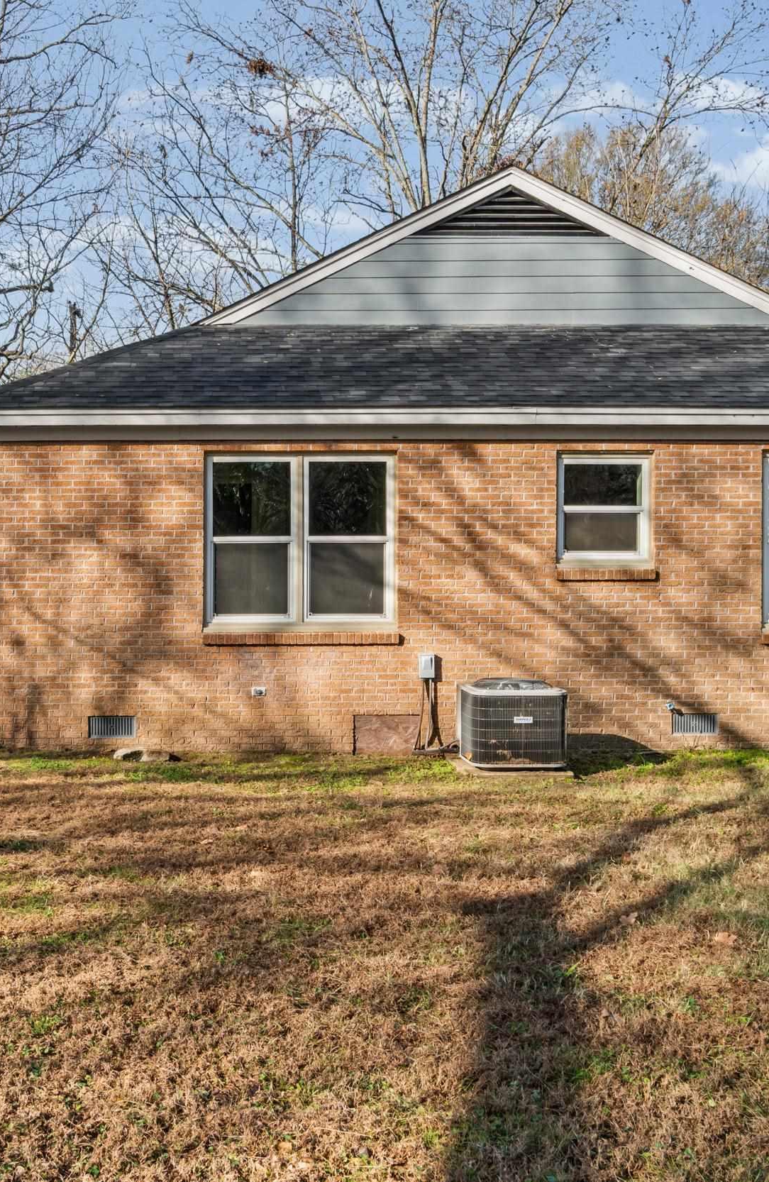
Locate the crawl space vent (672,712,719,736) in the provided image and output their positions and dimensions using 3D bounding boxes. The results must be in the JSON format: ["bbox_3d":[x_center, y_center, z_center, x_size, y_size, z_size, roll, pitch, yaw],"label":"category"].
[{"bbox_3d":[2.885,1.234,12.336,0.440,0.205,0.060,0,0,-1],"label":"crawl space vent"}]

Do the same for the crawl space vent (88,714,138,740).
[{"bbox_3d":[-2.511,1.249,12.269,0.445,0.205,0.060,0,0,-1],"label":"crawl space vent"}]

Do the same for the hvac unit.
[{"bbox_3d":[1.080,1.110,11.330,0.800,0.730,0.800,0,0,-5],"label":"hvac unit"}]

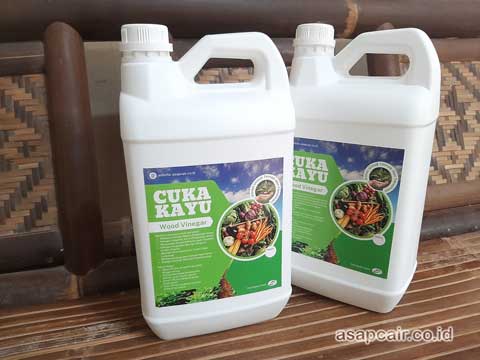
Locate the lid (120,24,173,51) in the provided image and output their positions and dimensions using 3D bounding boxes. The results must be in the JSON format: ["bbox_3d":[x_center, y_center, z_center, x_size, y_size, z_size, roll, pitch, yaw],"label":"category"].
[{"bbox_3d":[-0.092,-0.139,0.365,0.053,0.027,0.053,-5,20,-12],"label":"lid"}]

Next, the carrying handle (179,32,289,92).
[{"bbox_3d":[-0.007,-0.123,0.392,0.117,0.059,0.049,-5,20,-12],"label":"carrying handle"}]

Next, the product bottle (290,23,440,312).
[{"bbox_3d":[0.141,-0.016,0.476,0.176,0.343,0.107,12,23,33],"label":"product bottle"}]

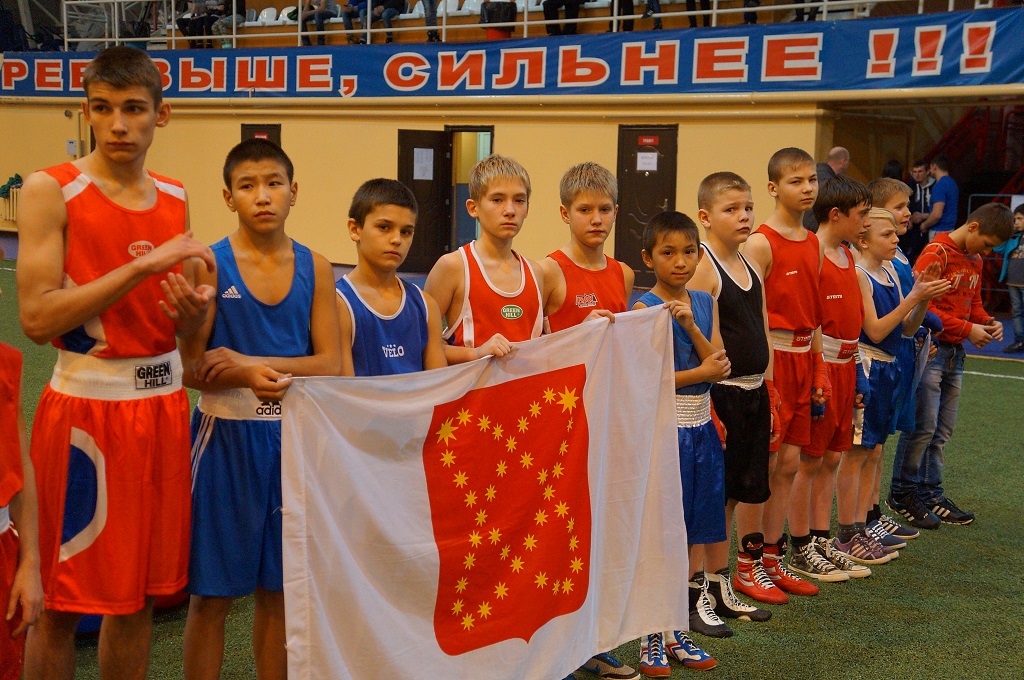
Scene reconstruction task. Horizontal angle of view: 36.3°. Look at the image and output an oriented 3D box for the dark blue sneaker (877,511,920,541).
[{"bbox_3d":[1.531,0.732,6.301,0.092,0.105,0.250,-4,8,-44],"label":"dark blue sneaker"}]

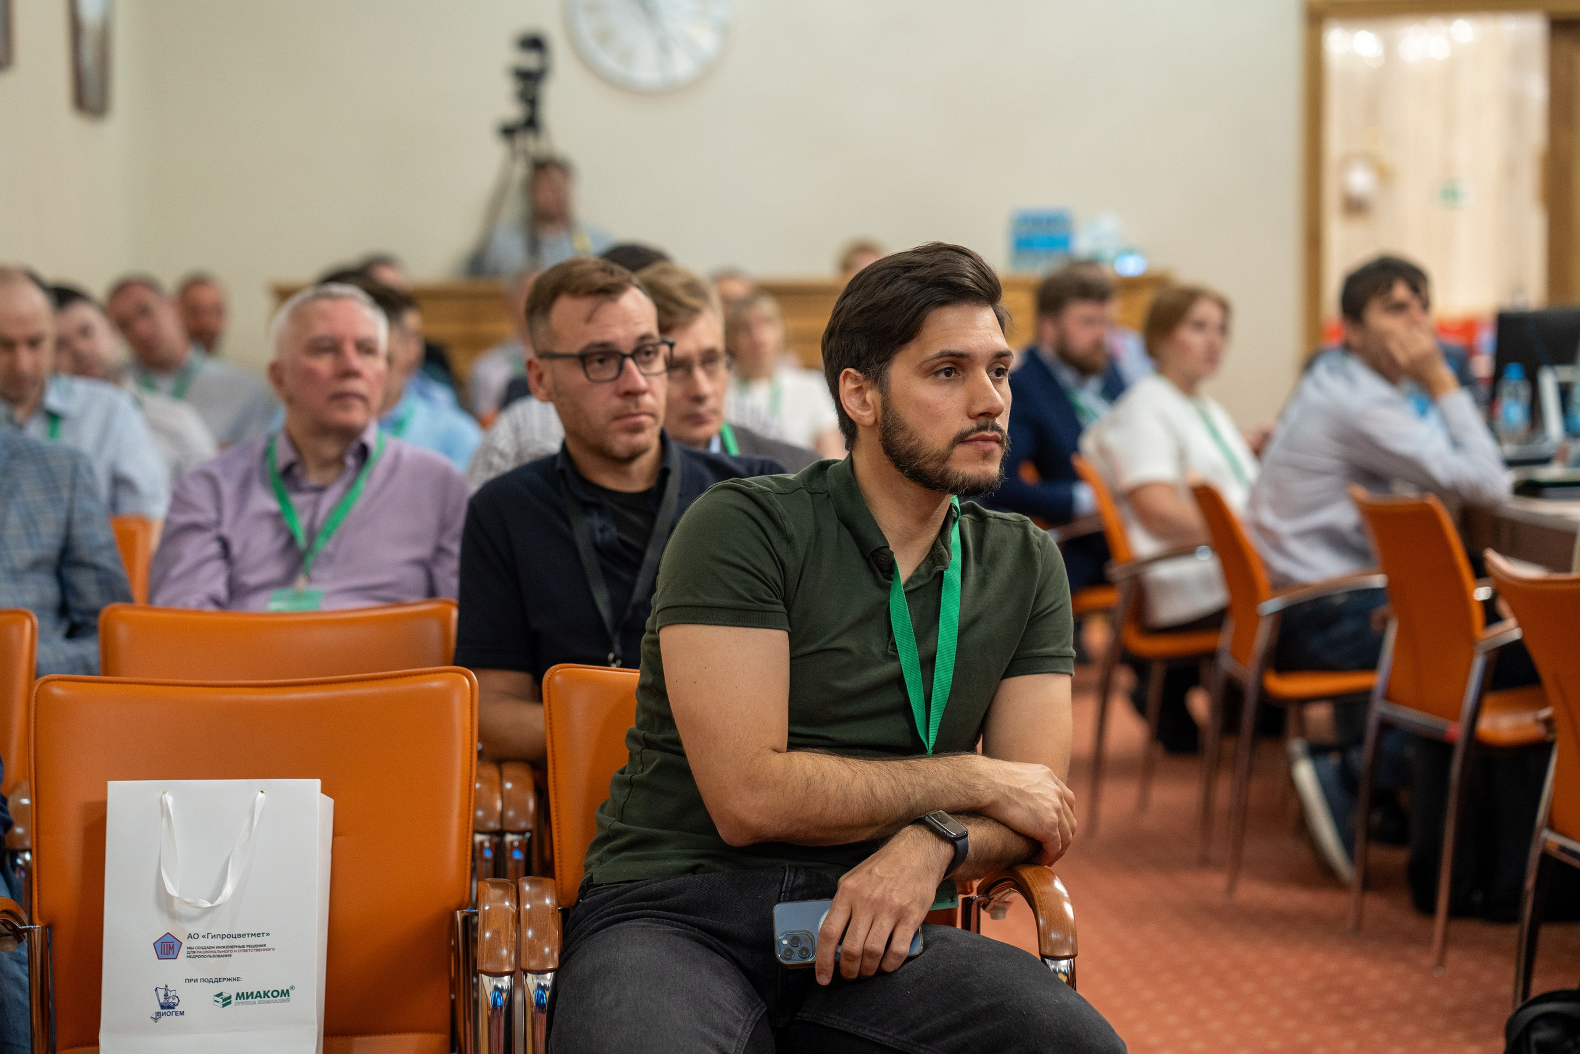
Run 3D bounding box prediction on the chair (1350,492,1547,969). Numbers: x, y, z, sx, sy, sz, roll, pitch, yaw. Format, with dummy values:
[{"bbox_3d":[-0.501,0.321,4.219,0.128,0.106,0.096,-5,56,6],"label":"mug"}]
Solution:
[{"bbox_3d":[1.418,0.367,7.090,0.570,0.865,0.520,-1,4,-11],"label":"chair"}]

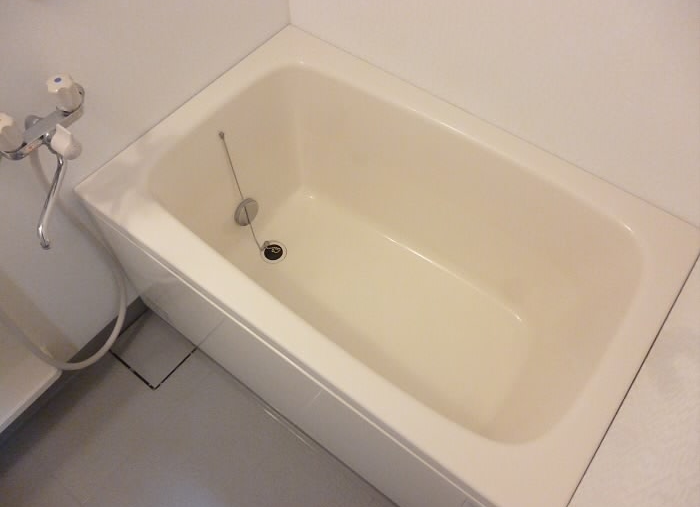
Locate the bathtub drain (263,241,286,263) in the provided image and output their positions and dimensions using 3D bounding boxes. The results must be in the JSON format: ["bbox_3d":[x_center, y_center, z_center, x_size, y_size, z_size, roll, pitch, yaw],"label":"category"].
[{"bbox_3d":[-0.227,-0.005,1.696,0.075,0.020,0.075,0,57,1],"label":"bathtub drain"}]

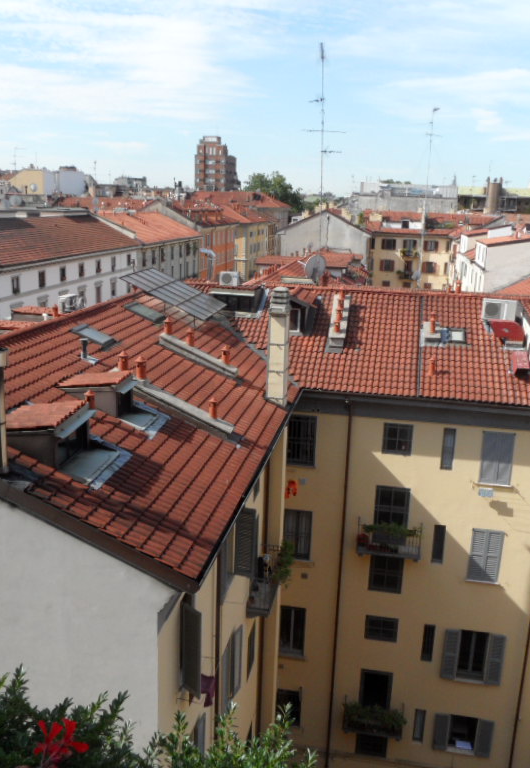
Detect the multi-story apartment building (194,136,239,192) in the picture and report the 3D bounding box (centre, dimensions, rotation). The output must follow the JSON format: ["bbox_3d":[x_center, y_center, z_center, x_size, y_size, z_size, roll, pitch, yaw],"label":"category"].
[{"bbox_3d":[-17.325,-66.214,260.525,12.000,45.300,20.000,4,14,9],"label":"multi-story apartment building"}]

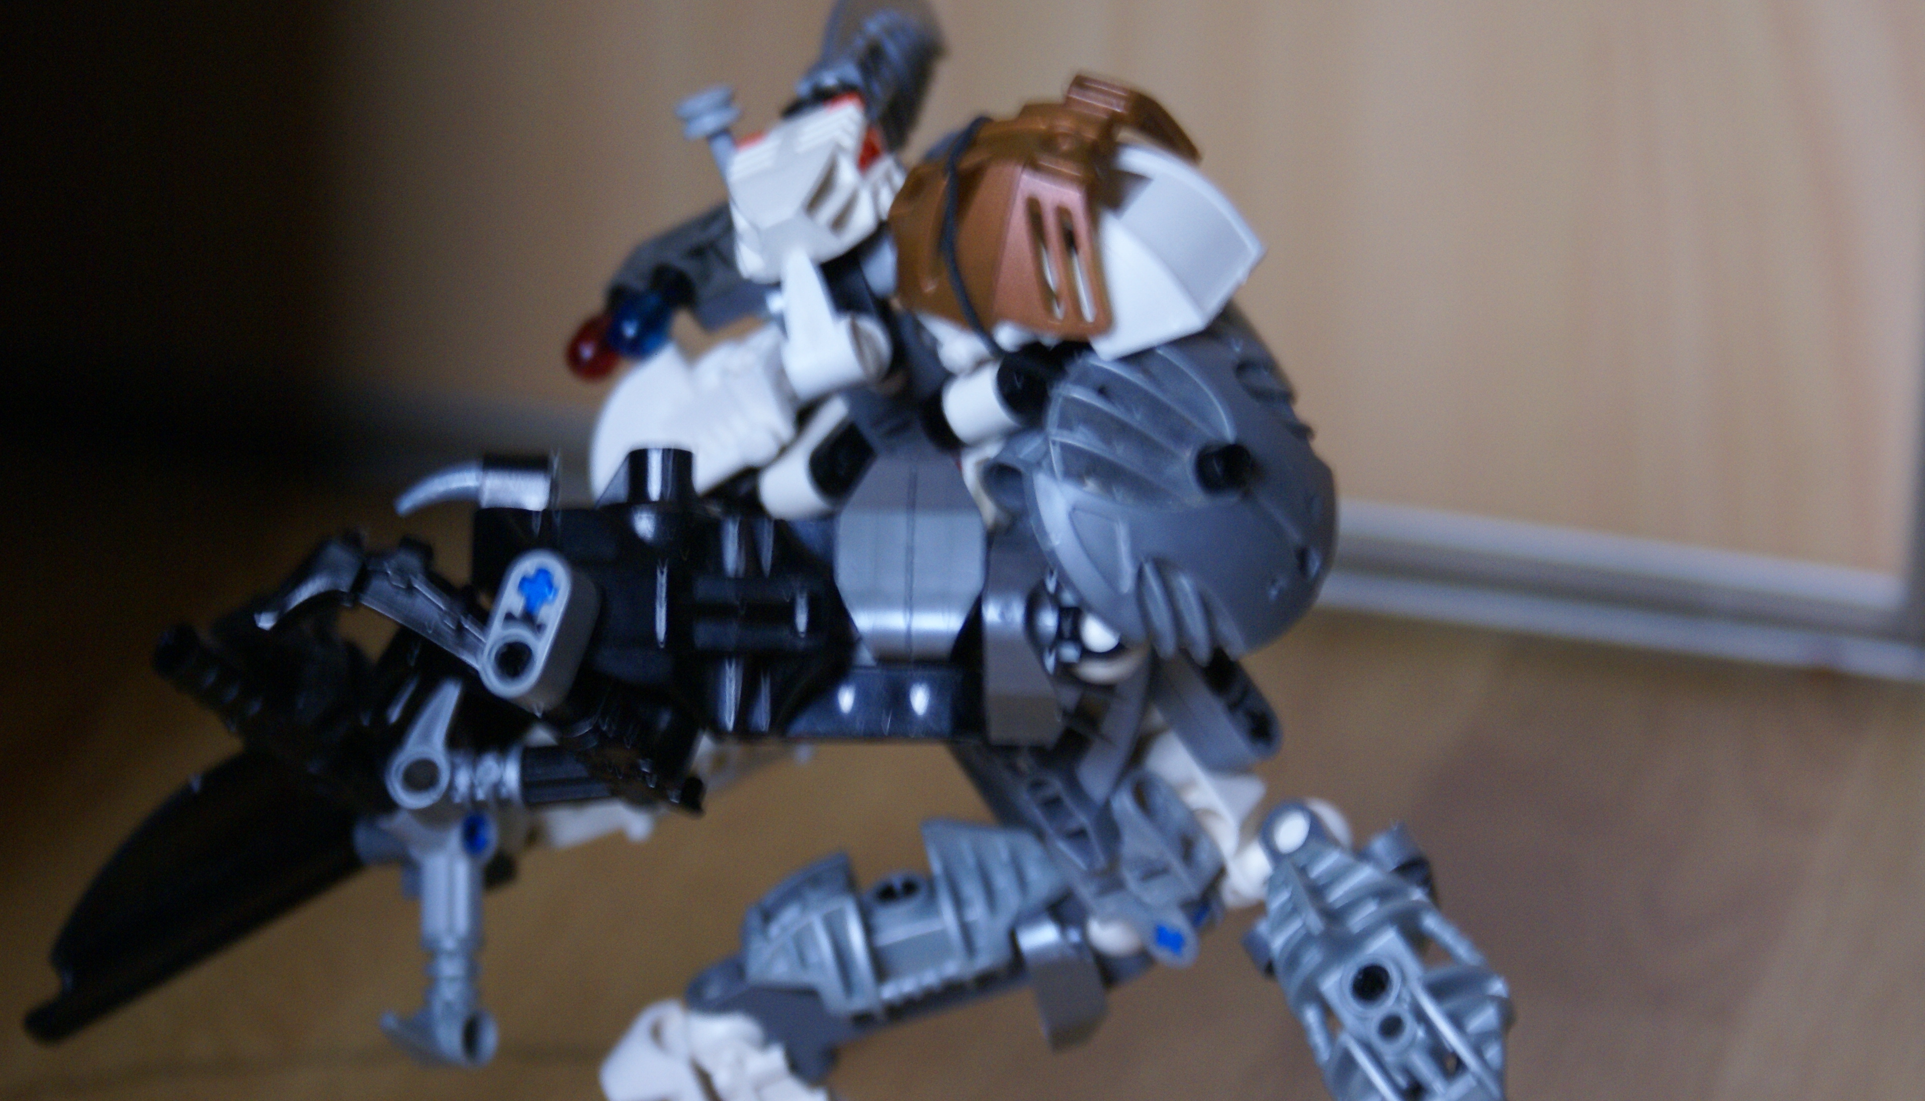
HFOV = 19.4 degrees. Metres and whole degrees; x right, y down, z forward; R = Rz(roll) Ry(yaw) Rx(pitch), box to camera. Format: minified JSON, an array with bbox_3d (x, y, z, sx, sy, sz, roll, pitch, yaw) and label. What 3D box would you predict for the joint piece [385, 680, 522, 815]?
[{"bbox_3d":[-0.054,0.022,0.615,0.014,0.015,0.008,-4,-15,20],"label":"joint piece"}]

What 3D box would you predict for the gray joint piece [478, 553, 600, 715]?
[{"bbox_3d":[-0.045,0.009,0.596,0.007,0.015,0.008,17,-7,24],"label":"gray joint piece"}]

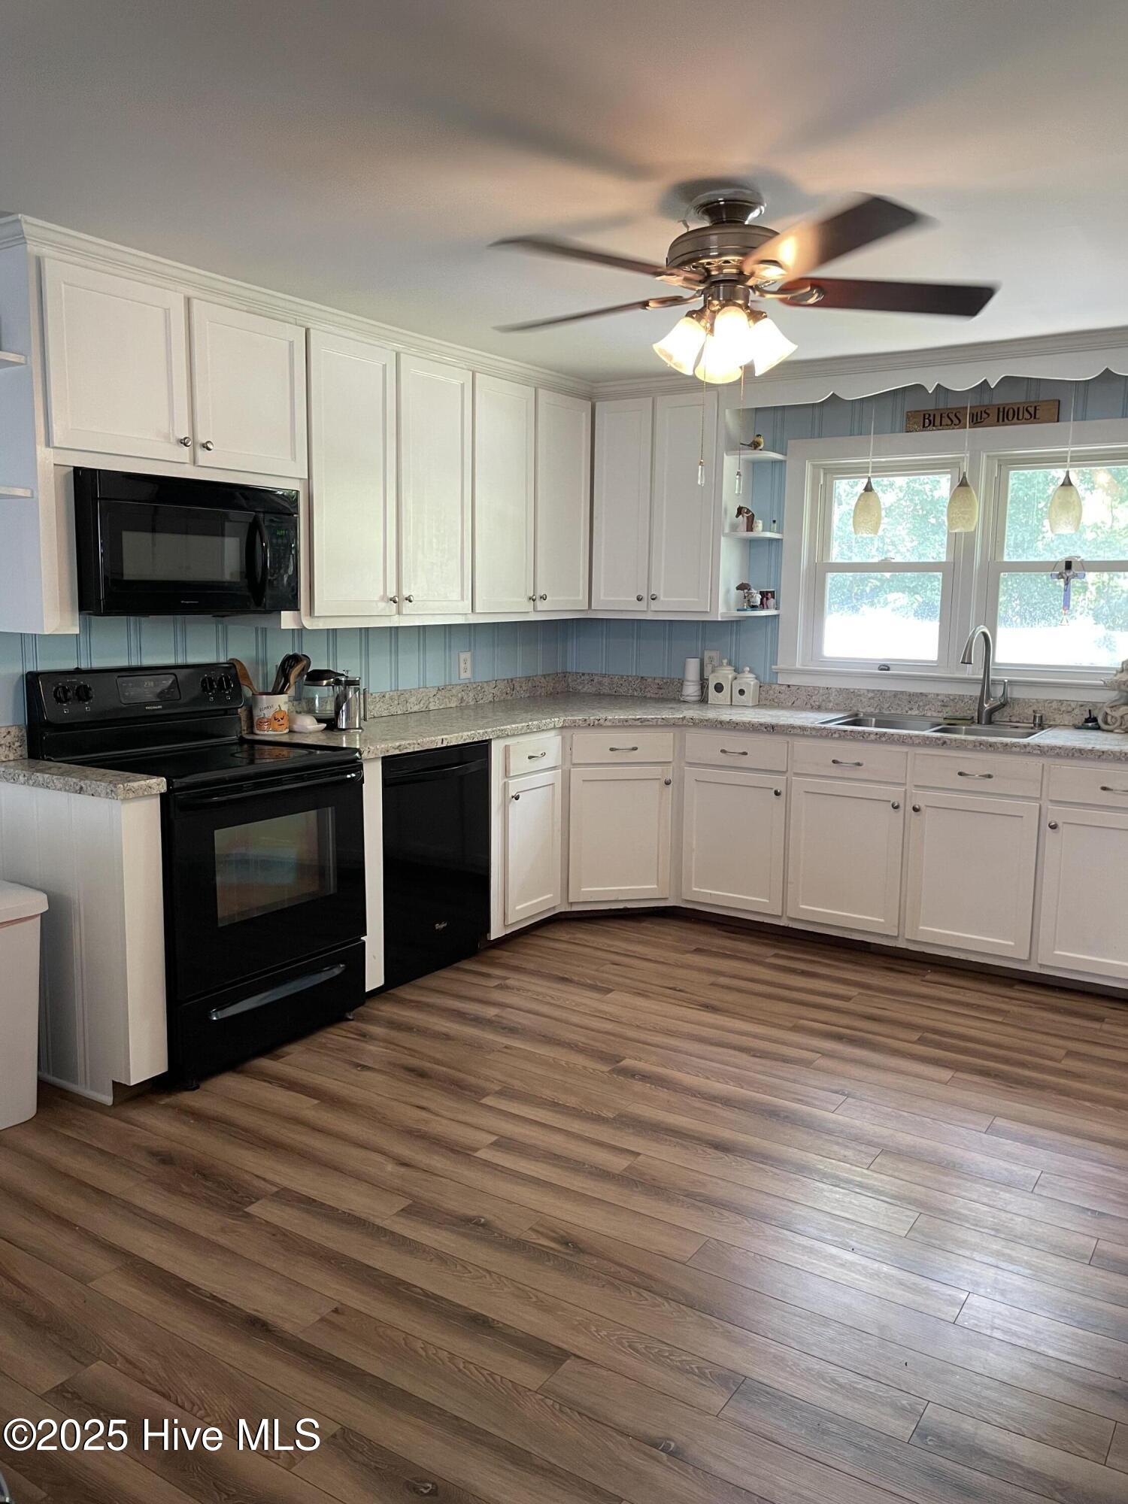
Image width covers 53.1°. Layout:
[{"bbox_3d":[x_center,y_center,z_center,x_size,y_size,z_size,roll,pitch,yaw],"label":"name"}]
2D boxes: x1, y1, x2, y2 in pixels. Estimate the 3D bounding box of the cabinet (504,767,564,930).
[{"bbox_3d":[-0.348,0.357,4.758,0.600,0.580,0.369,6,10,33],"label":"cabinet"}]

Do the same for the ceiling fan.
[{"bbox_3d":[0.360,-1.102,2.708,1.280,0.410,1.290,6,10,33],"label":"ceiling fan"}]

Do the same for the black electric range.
[{"bbox_3d":[-1.108,0.334,3.570,0.665,1.170,0.762,6,10,33],"label":"black electric range"}]

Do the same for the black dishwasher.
[{"bbox_3d":[-0.682,0.394,4.270,0.590,0.868,0.591,6,10,33],"label":"black dishwasher"}]

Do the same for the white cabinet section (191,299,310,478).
[{"bbox_3d":[-1.121,-1.157,3.694,0.310,0.491,0.461,6,10,33],"label":"white cabinet section"}]

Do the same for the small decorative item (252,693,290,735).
[{"bbox_3d":[-1.035,-0.138,4.008,0.128,0.141,0.128,-3,9,-24],"label":"small decorative item"}]

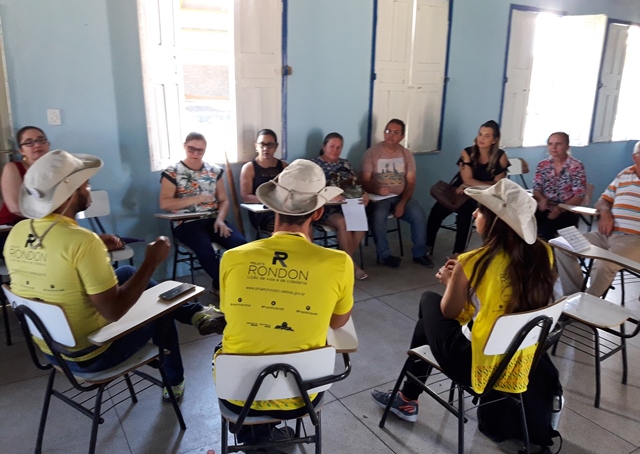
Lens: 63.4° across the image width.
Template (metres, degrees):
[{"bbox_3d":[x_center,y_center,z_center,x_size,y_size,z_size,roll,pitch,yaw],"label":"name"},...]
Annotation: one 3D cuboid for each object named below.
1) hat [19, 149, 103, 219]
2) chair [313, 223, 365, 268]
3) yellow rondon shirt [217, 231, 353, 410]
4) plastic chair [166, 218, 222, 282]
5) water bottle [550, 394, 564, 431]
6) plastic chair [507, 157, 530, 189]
[{"bbox_3d":[-1.002,-0.172,2.016,0.290,0.160,0.360,12,48,35],"label":"hat"},{"bbox_3d":[0.097,0.004,4.567,0.550,0.790,0.610,-7,17,-30],"label":"chair"},{"bbox_3d":[-0.106,0.325,1.828,0.450,0.620,0.340,1,14,0],"label":"yellow rondon shirt"},{"bbox_3d":[-0.876,0.134,3.988,0.550,0.790,0.610,-7,16,-28],"label":"plastic chair"},{"bbox_3d":[1.127,0.863,2.459,0.062,0.200,0.062,1,15,0],"label":"water bottle"},{"bbox_3d":[2.454,-0.322,6.054,0.500,0.820,0.570,-8,17,-32],"label":"plastic chair"}]

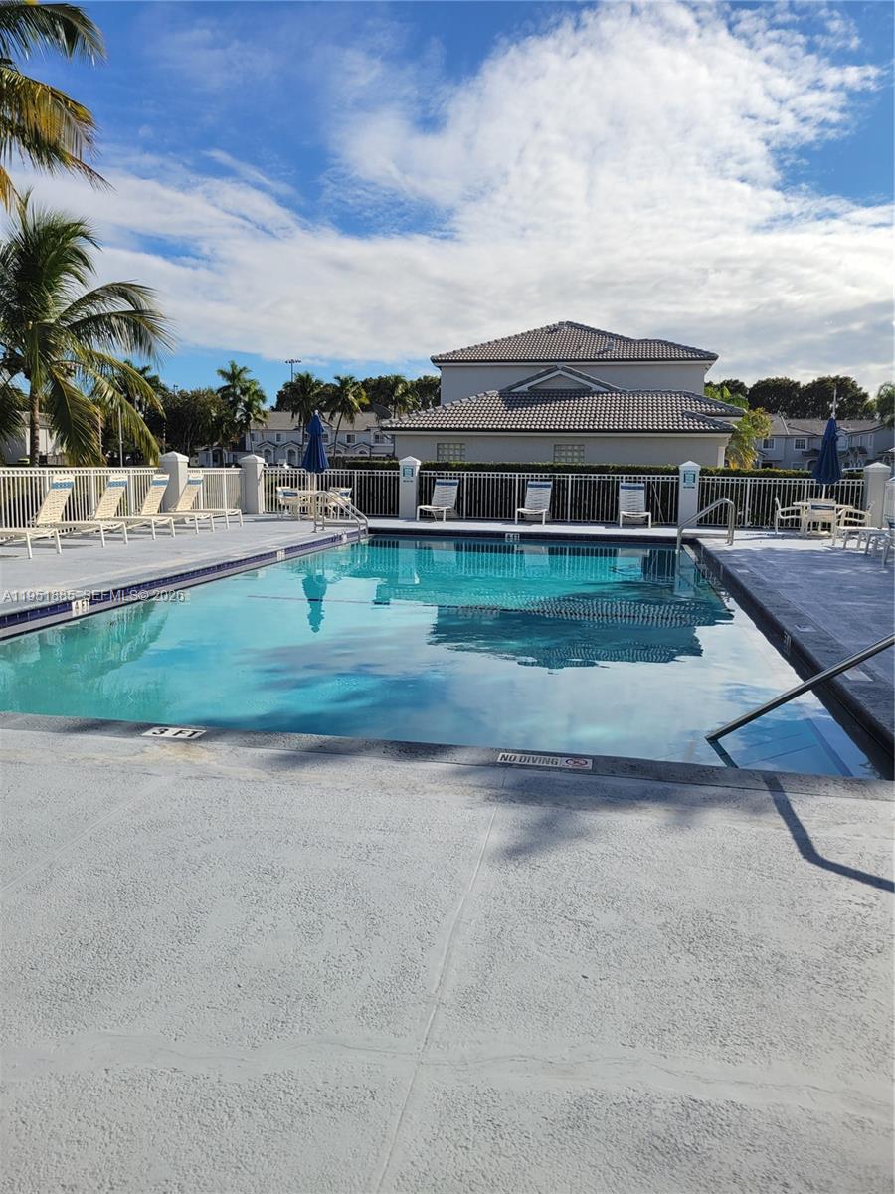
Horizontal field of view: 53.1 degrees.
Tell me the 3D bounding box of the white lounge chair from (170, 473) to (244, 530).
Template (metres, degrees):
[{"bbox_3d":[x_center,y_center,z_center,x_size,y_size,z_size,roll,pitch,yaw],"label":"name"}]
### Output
[{"bbox_3d":[-5.155,-2.020,19.088,1.350,1.090,0.690,3,9,11],"label":"white lounge chair"}]

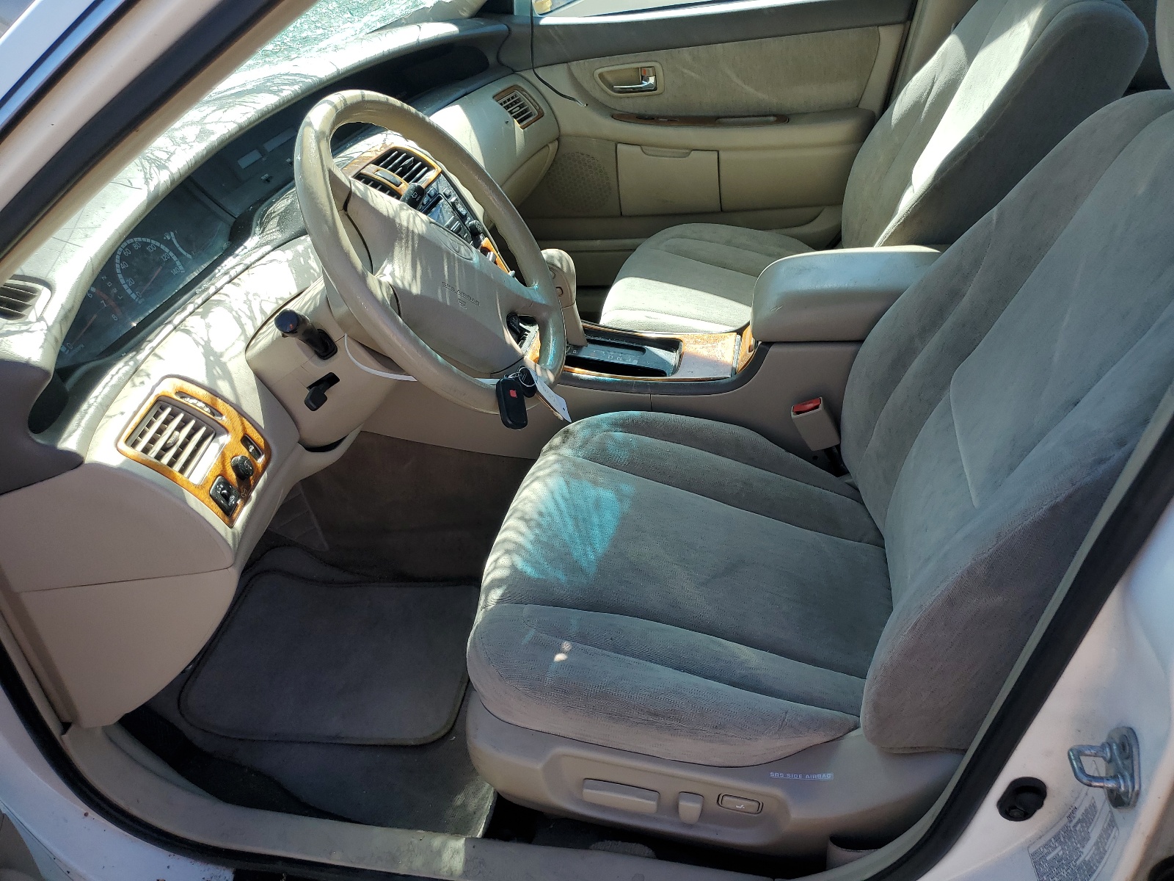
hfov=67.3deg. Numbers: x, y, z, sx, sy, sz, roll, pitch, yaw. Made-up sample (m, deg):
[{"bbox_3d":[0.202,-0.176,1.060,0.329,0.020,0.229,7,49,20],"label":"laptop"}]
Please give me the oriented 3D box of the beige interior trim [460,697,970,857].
[{"bbox_3d":[0.134,0.350,0.962,0.510,0.195,0.085,2,34,12],"label":"beige interior trim"}]

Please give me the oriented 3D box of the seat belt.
[{"bbox_3d":[0.342,-0.005,1.280,0.045,0.122,0.026,-15,29,22],"label":"seat belt"}]

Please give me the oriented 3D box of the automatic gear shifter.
[{"bbox_3d":[-0.037,-0.213,1.370,0.056,0.155,0.045,-6,32,17],"label":"automatic gear shifter"}]

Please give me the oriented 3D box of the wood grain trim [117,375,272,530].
[{"bbox_3d":[-0.373,0.008,0.845,0.028,0.130,0.130,-43,25,25],"label":"wood grain trim"}]

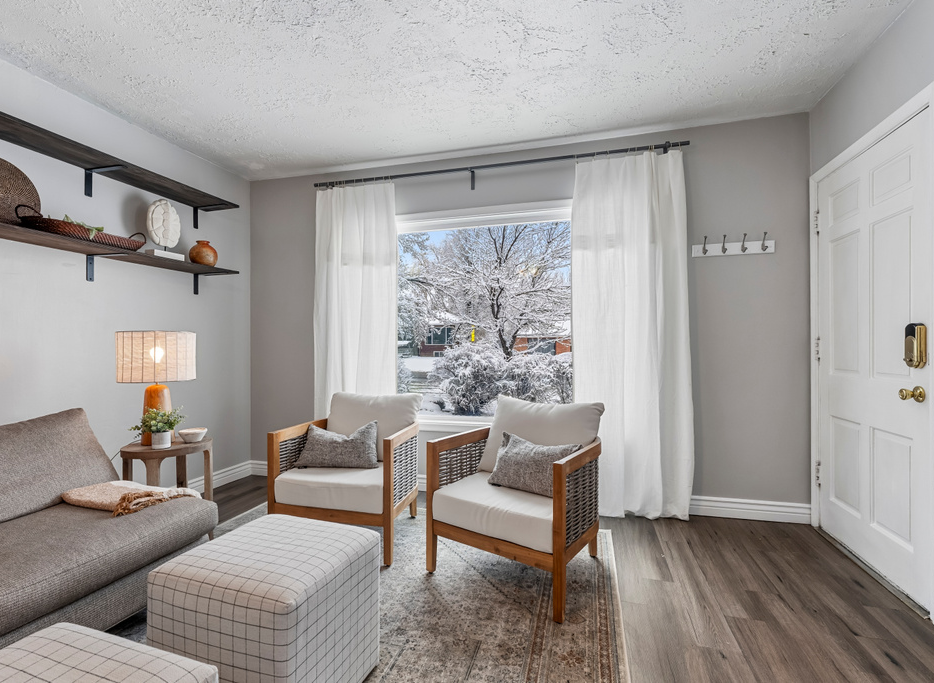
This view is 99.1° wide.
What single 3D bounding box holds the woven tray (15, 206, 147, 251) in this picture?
[{"bbox_3d":[-1.956,-0.552,2.049,0.260,0.115,0.480,0,0,15],"label":"woven tray"}]

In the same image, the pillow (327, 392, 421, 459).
[{"bbox_3d":[-0.590,0.525,2.482,0.570,0.450,0.170,0,-25,6],"label":"pillow"}]

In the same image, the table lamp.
[{"bbox_3d":[-1.879,0.281,2.420,0.390,0.684,0.390,0,0,14],"label":"table lamp"}]

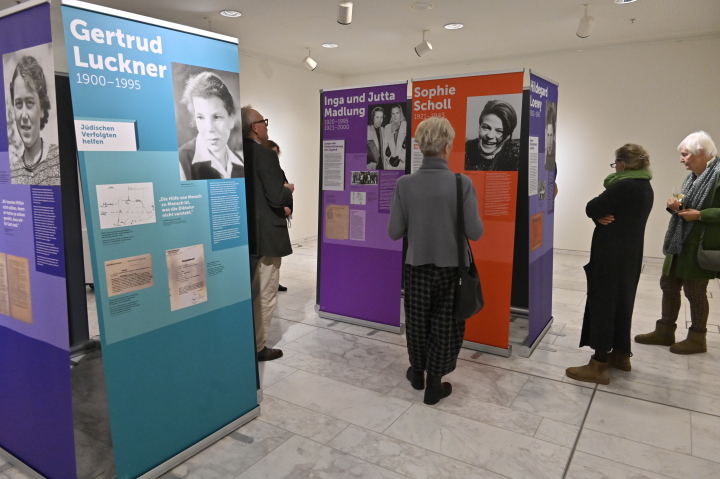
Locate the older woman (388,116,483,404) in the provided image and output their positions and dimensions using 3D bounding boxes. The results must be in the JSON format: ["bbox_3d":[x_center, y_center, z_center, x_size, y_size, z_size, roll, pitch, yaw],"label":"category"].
[{"bbox_3d":[0.455,0.116,3.127,0.550,1.690,0.420,3,9,17],"label":"older woman"}]

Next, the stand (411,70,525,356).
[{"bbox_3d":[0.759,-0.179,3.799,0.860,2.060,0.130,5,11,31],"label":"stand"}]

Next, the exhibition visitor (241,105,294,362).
[{"bbox_3d":[-0.700,-0.030,3.650,0.420,1.820,0.500,-3,9,-15],"label":"exhibition visitor"}]

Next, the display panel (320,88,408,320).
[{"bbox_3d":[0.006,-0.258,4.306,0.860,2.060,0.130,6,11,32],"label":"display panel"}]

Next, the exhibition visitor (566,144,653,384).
[{"bbox_3d":[1.680,0.147,3.325,0.480,1.560,0.480,6,11,33],"label":"exhibition visitor"}]

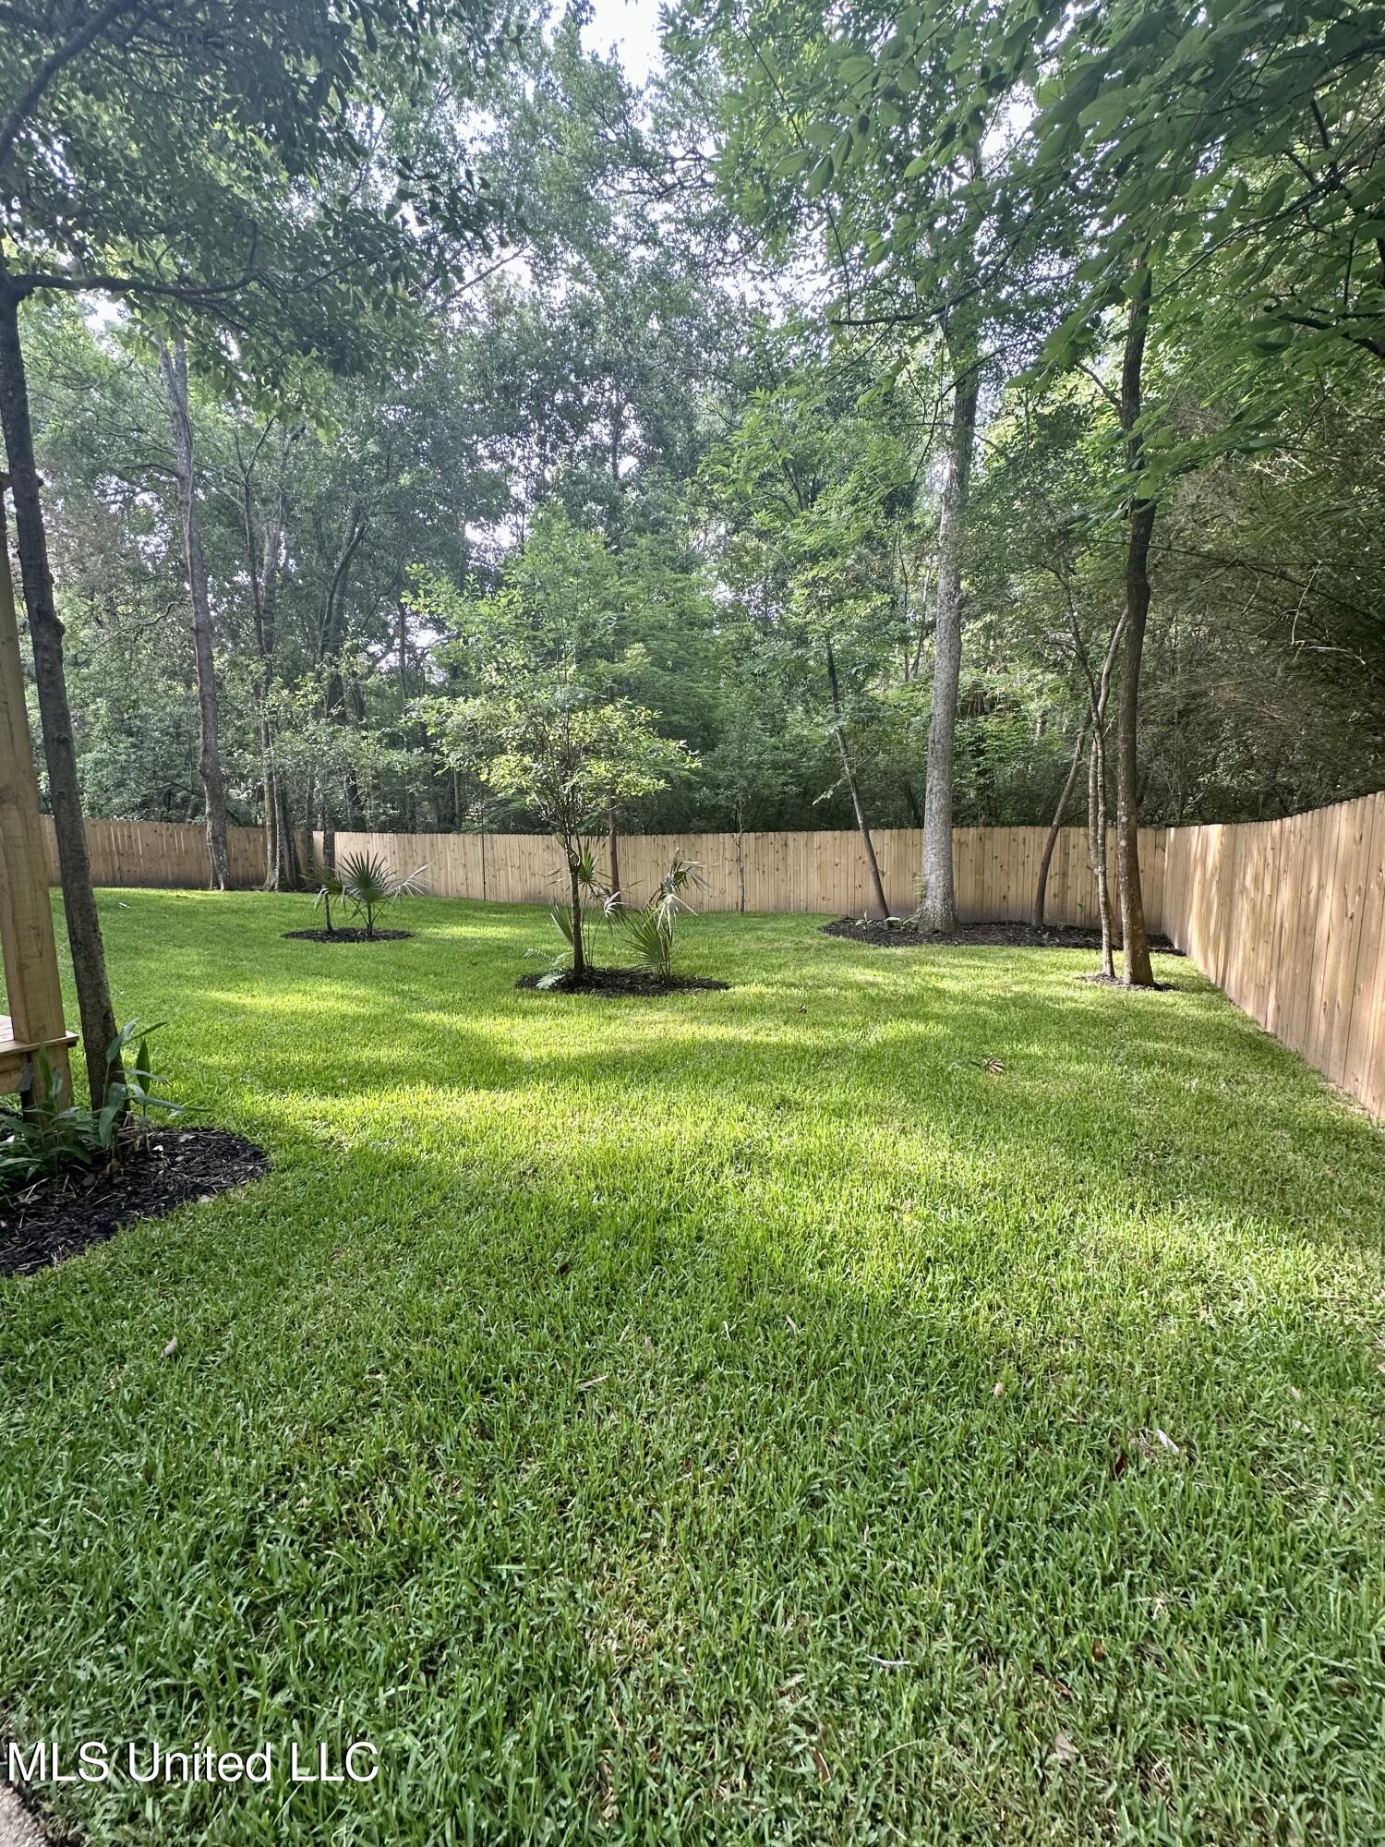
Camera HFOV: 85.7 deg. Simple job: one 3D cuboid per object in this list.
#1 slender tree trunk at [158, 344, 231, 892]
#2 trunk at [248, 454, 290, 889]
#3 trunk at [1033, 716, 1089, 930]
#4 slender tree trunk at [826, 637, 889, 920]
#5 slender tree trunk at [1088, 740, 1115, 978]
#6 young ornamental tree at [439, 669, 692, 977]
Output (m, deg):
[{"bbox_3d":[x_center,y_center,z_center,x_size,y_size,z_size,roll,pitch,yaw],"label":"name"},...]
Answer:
[{"bbox_3d":[-13.106,-7.823,19.779,0.750,13.900,0.700,-5,8,-32],"label":"slender tree trunk"},{"bbox_3d":[-11.392,-6.769,20.434,1.300,11.690,0.900,-5,8,-29],"label":"trunk"},{"bbox_3d":[6.380,-1.680,12.979,0.650,3.540,0.350,3,8,25],"label":"trunk"},{"bbox_3d":[3.230,-2.797,14.508,1.200,5.420,0.450,1,7,15],"label":"slender tree trunk"},{"bbox_3d":[4.677,-0.730,8.494,0.360,2.690,0.250,3,8,29],"label":"slender tree trunk"},{"bbox_3d":[-1.325,-1.064,8.191,2.750,3.370,2.500,-2,7,-9],"label":"young ornamental tree"}]

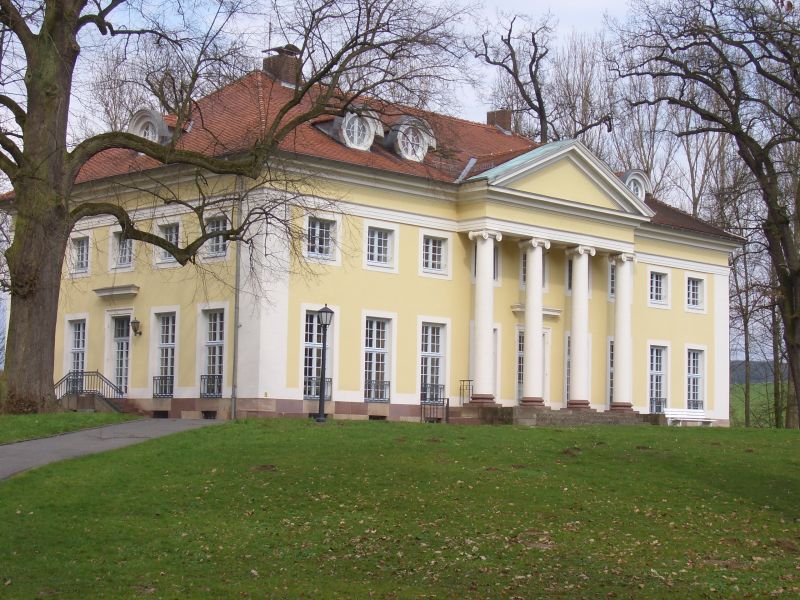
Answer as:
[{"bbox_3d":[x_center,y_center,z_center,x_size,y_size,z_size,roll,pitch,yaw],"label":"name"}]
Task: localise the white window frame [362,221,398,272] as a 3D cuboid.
[{"bbox_3d":[-0.726,-2.006,54.442,1.840,1.882,0.220,7,-7,-43],"label":"white window frame"}]

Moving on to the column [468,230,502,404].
[{"bbox_3d":[3.326,0.691,56.454,1.050,6.800,1.020,7,-7,-43],"label":"column"}]

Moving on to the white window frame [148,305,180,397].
[{"bbox_3d":[-8.889,2.006,54.355,0.250,3.486,1.802,7,-8,-44],"label":"white window frame"}]

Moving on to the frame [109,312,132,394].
[{"bbox_3d":[-11.008,2.202,56.519,0.250,3.310,1.580,7,-8,-44],"label":"frame"}]

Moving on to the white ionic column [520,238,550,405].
[{"bbox_3d":[5.469,0.946,58.466,1.050,6.800,1.020,7,-7,-43],"label":"white ionic column"}]

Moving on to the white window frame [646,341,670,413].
[{"bbox_3d":[12.040,3.630,66.699,1.883,3.461,0.250,7,-8,-44],"label":"white window frame"}]

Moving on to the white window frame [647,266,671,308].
[{"bbox_3d":[12.133,-0.538,67.094,1.883,1.887,0.250,7,-8,-44],"label":"white window frame"}]

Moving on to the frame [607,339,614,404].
[{"bbox_3d":[9.807,3.358,64.049,1.830,3.420,0.220,7,-7,-43],"label":"frame"}]

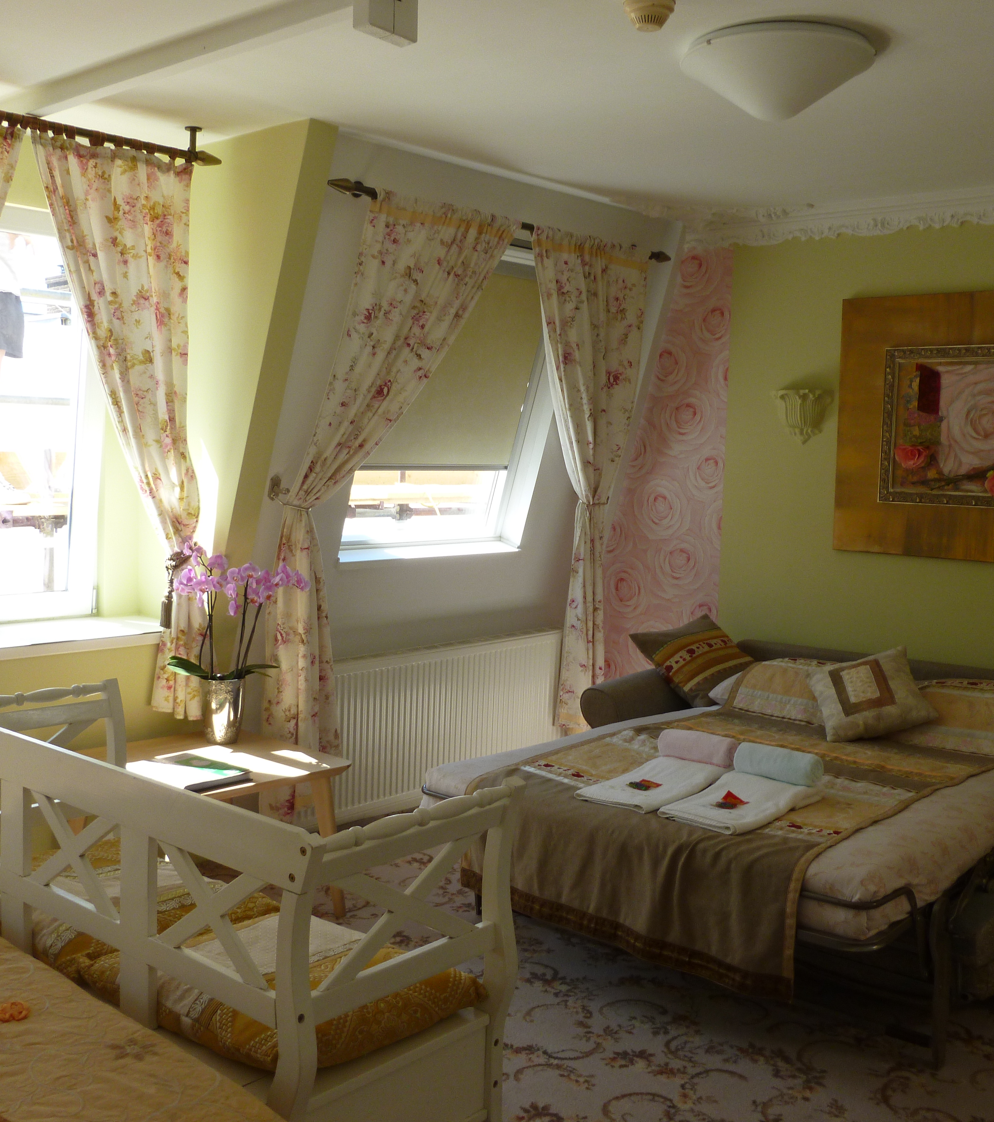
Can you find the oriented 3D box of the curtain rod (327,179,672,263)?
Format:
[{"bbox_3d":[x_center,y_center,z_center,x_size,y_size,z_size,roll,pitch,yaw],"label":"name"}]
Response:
[{"bbox_3d":[0.098,-1.233,4.461,0.090,0.060,1.830,7,8,44],"label":"curtain rod"}]

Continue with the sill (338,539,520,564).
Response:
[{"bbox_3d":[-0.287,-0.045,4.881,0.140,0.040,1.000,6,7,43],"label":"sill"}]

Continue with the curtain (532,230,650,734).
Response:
[{"bbox_3d":[0.319,-0.254,5.041,0.340,2.070,0.850,6,7,43],"label":"curtain"}]

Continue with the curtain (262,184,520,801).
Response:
[{"bbox_3d":[-0.374,-0.179,4.309,0.340,2.120,0.920,6,7,43],"label":"curtain"}]

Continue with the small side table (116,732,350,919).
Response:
[{"bbox_3d":[-0.980,0.904,3.979,0.700,0.500,0.700,7,8,44],"label":"small side table"}]

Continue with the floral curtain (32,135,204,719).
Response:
[{"bbox_3d":[-1.165,-0.360,3.762,0.160,1.770,0.550,7,8,44],"label":"floral curtain"}]

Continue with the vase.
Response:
[{"bbox_3d":[-0.892,0.487,3.915,0.130,0.186,0.130,0,6,-12],"label":"vase"}]

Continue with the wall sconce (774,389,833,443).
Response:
[{"bbox_3d":[1.255,-0.591,4.997,0.240,0.210,0.120,6,7,40],"label":"wall sconce"}]

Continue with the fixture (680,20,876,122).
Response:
[{"bbox_3d":[0.679,-1.166,2.951,0.465,0.175,0.465,0,6,-12],"label":"fixture"}]

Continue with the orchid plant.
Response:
[{"bbox_3d":[-0.835,0.162,3.895,0.446,0.436,0.280,0,6,-12],"label":"orchid plant"}]

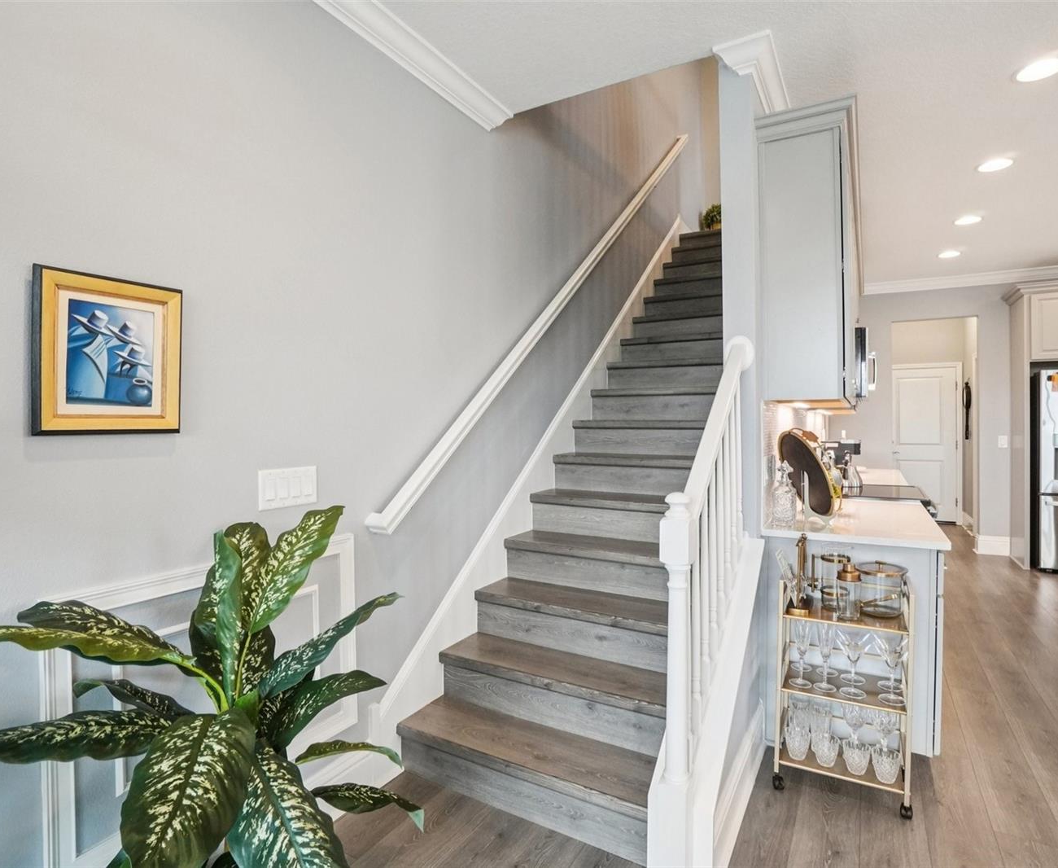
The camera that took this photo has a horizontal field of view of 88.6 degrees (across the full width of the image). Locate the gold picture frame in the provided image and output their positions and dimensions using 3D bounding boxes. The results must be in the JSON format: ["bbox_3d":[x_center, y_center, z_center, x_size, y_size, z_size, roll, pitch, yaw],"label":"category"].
[{"bbox_3d":[-1.014,-0.189,1.332,0.030,0.380,0.305,1,2,32],"label":"gold picture frame"}]

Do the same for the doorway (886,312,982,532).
[{"bbox_3d":[4.309,0.004,5.801,0.760,2.420,0.160,1,2,30],"label":"doorway"}]

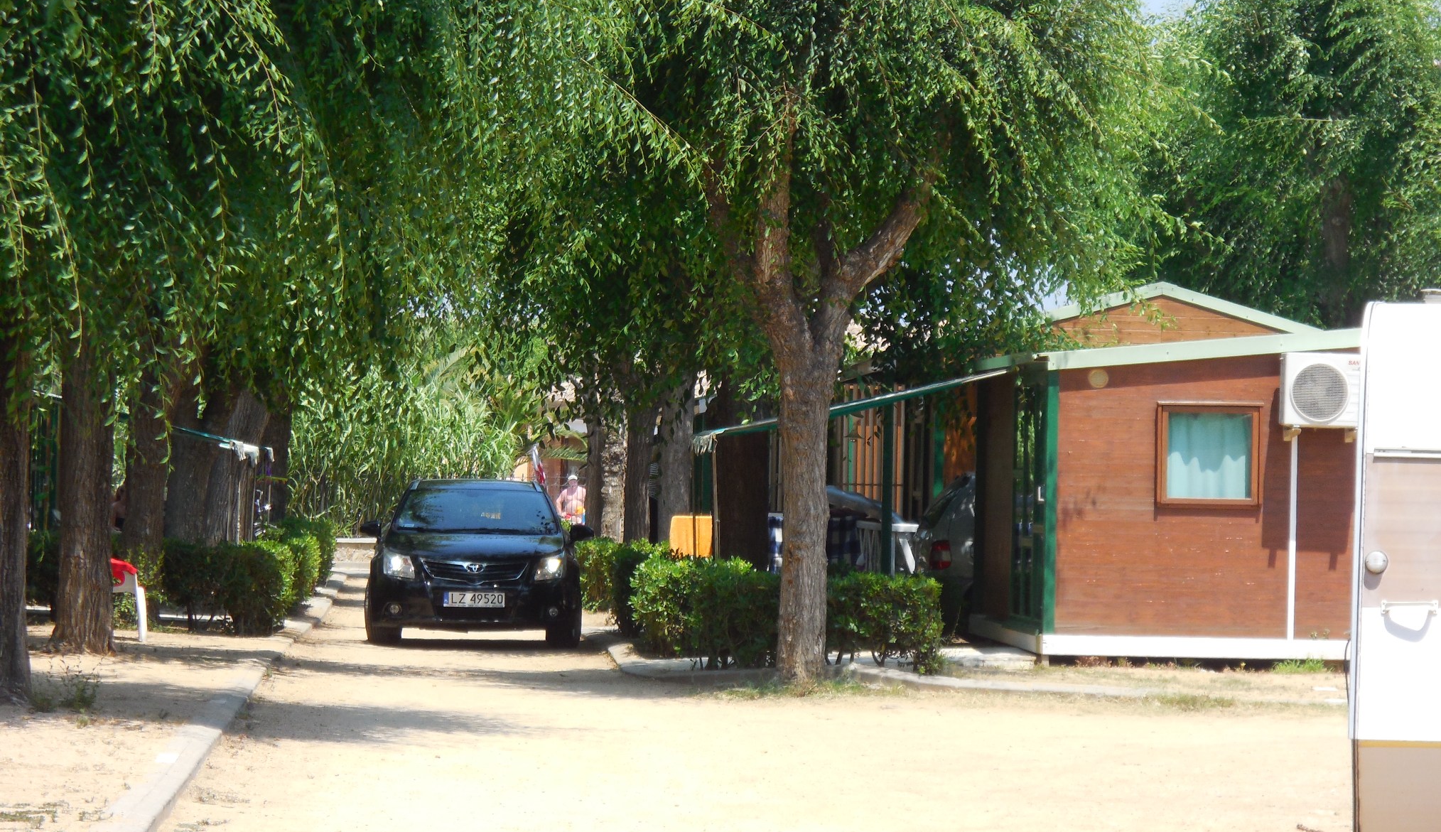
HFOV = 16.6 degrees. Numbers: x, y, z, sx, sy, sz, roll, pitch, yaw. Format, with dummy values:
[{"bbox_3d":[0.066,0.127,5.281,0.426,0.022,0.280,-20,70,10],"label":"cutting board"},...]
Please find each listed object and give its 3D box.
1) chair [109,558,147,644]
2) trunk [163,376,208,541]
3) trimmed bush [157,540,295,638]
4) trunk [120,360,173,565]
[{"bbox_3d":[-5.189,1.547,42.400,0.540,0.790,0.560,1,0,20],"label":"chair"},{"bbox_3d":[-5.769,0.675,53.500,0.500,2.600,0.480,1,0,-3],"label":"trunk"},{"bbox_3d":[-4.365,1.521,43.900,1.130,0.830,1.150,1,0,-3],"label":"trimmed bush"},{"bbox_3d":[-5.139,0.670,44.300,0.460,2.500,0.460,1,0,-4],"label":"trunk"}]

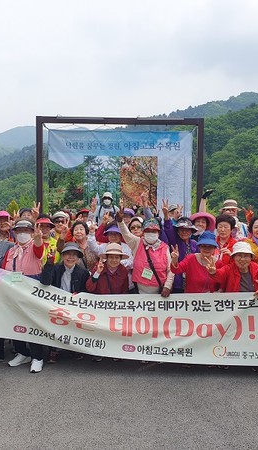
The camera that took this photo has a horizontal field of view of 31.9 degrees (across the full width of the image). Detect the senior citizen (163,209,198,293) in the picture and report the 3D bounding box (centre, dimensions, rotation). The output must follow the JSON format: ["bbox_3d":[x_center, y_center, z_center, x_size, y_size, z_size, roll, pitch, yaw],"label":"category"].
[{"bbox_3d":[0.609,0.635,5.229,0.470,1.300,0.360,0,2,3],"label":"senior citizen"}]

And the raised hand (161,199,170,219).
[{"bbox_3d":[0.401,-0.181,4.950,0.090,0.185,0.080,0,2,0],"label":"raised hand"}]

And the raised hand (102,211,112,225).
[{"bbox_3d":[-0.262,-0.087,5.250,0.110,0.160,0.070,0,2,0],"label":"raised hand"}]

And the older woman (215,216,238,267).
[{"bbox_3d":[1.078,0.656,4.981,0.480,1.540,0.360,0,2,6],"label":"older woman"}]

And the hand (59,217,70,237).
[{"bbox_3d":[-0.701,0.022,4.900,0.100,0.190,0.080,0,2,-6],"label":"hand"}]

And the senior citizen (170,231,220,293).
[{"bbox_3d":[0.724,0.761,4.834,0.560,1.420,0.460,0,2,3],"label":"senior citizen"}]

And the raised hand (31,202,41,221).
[{"bbox_3d":[-1.067,-0.162,5.200,0.100,0.190,0.080,0,2,-6],"label":"raised hand"}]

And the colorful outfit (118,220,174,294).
[{"bbox_3d":[0.167,0.602,4.849,0.600,1.660,0.420,0,2,0],"label":"colorful outfit"}]

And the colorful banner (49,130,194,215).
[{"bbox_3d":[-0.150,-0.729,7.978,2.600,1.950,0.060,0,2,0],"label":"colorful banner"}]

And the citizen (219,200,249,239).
[{"bbox_3d":[1.304,0.548,5.677,0.500,1.700,0.340,0,2,9],"label":"citizen"}]

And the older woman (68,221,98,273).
[{"bbox_3d":[-0.523,0.702,5.182,0.500,1.510,0.380,0,2,-3],"label":"older woman"}]

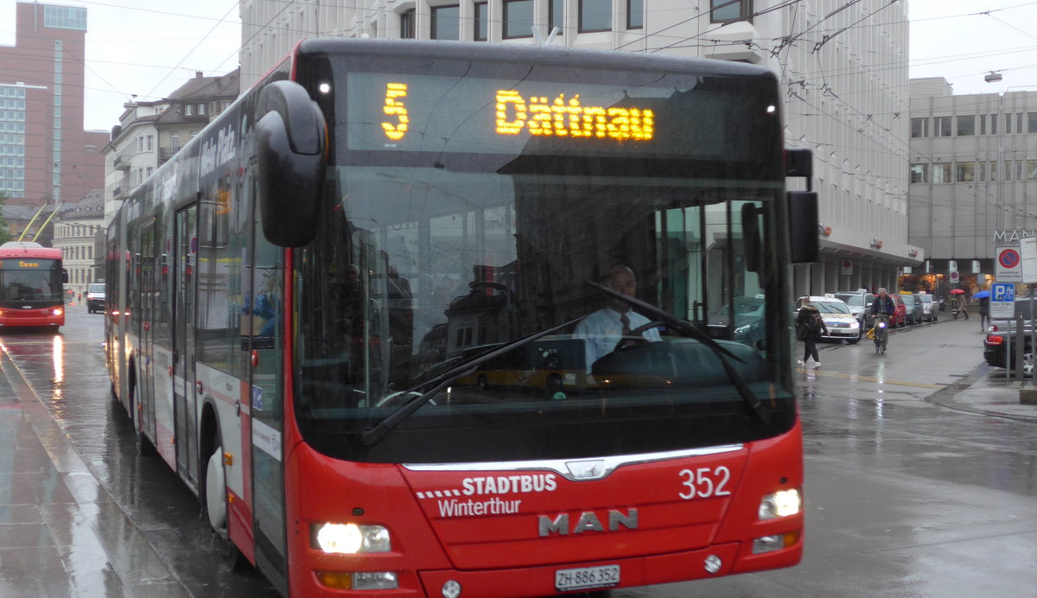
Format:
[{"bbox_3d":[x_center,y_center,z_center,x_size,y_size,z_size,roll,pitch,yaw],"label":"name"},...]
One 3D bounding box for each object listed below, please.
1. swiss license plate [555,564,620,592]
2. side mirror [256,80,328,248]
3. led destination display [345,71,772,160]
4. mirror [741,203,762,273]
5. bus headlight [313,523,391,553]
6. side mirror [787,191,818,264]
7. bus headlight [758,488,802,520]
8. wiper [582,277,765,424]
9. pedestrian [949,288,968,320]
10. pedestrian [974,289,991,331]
[{"bbox_3d":[0.303,1.209,5.730,0.305,0.090,0.020,-1,1,-21],"label":"swiss license plate"},{"bbox_3d":[-0.876,-0.525,5.092,0.260,0.630,0.210,-1,1,1],"label":"side mirror"},{"bbox_3d":[0.181,-0.806,5.992,1.920,0.340,0.100,-1,1,-21],"label":"led destination display"},{"bbox_3d":[1.129,-0.294,6.417,0.060,0.330,0.150,0,1,31],"label":"mirror"},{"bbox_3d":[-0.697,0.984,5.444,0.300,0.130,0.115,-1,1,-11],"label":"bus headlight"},{"bbox_3d":[1.428,-0.360,6.593,0.190,0.360,0.080,-1,1,-39],"label":"side mirror"},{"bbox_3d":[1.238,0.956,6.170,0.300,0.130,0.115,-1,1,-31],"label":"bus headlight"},{"bbox_3d":[0.730,0.241,5.942,0.910,0.645,0.120,-1,1,-21],"label":"wiper"},{"bbox_3d":[27.057,0.345,81.000,1.100,1.900,0.950,1,0,3],"label":"pedestrian"},{"bbox_3d":[21.202,0.570,60.000,1.000,1.860,0.900,1,0,-15],"label":"pedestrian"}]

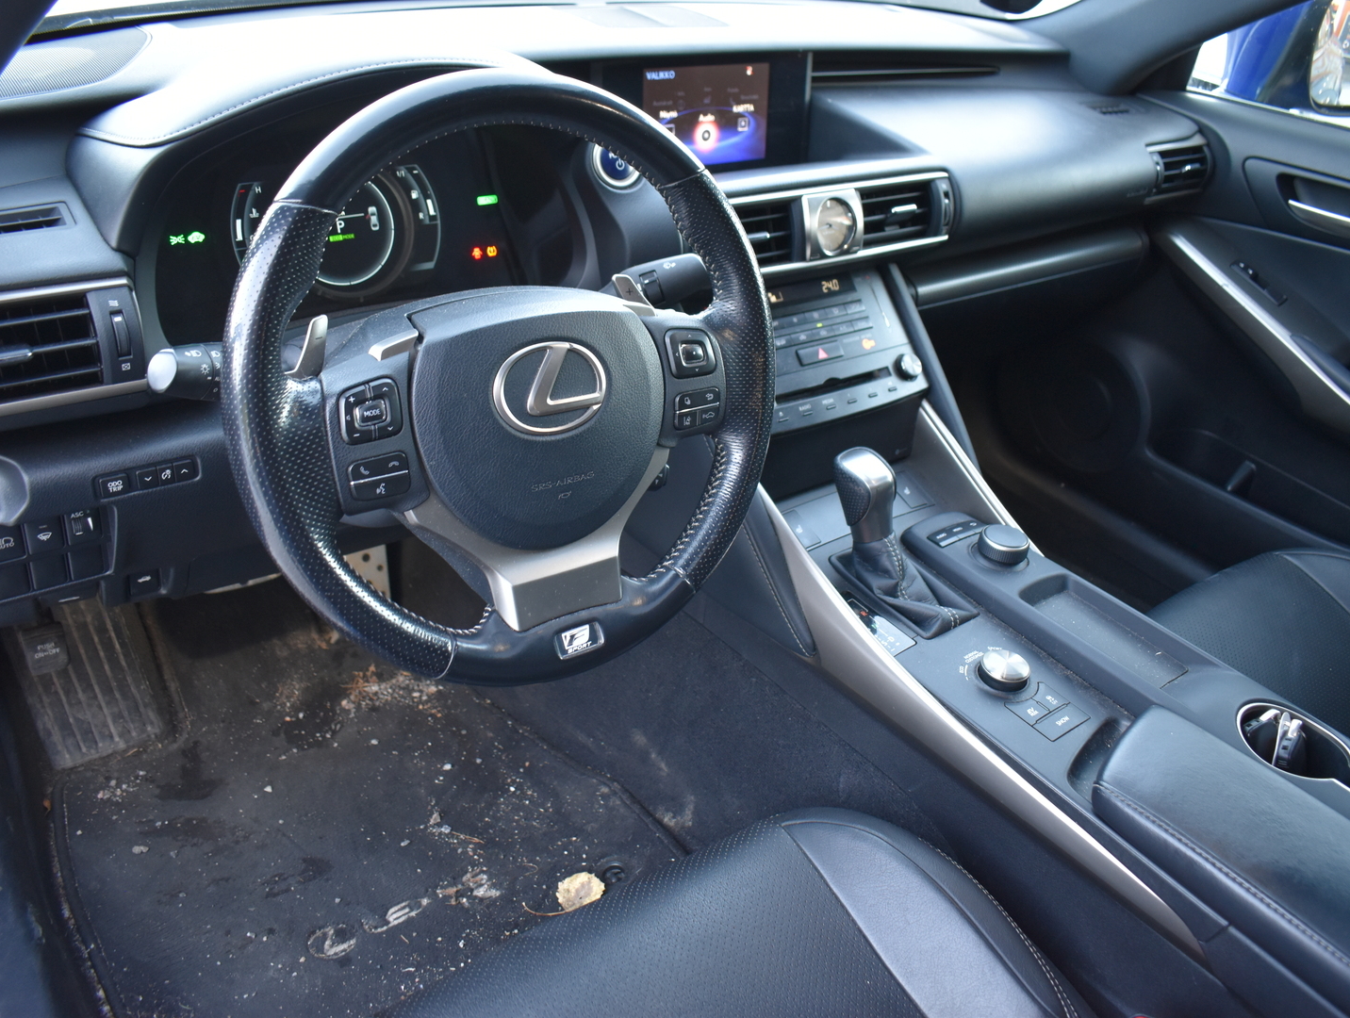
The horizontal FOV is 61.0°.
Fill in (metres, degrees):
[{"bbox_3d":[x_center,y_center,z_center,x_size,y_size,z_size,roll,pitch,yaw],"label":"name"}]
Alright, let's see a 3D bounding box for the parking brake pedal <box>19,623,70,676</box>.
[{"bbox_3d":[-0.627,0.139,1.140,0.038,0.046,0.025,-17,18,-33],"label":"parking brake pedal"}]

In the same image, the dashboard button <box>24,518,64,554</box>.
[{"bbox_3d":[-0.429,0.015,0.778,0.022,0.026,0.013,-20,44,-35],"label":"dashboard button"}]

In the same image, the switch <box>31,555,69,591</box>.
[{"bbox_3d":[-0.434,0.041,0.793,0.022,0.025,0.013,-20,44,-35],"label":"switch"}]

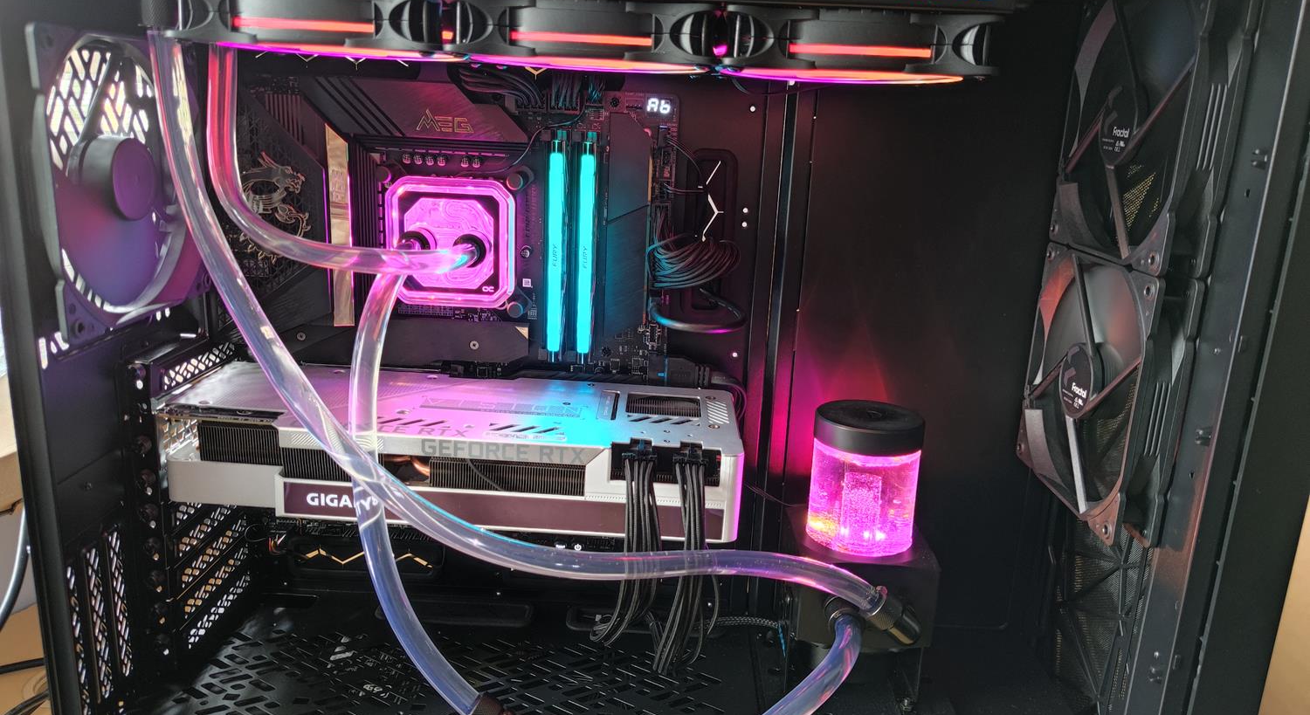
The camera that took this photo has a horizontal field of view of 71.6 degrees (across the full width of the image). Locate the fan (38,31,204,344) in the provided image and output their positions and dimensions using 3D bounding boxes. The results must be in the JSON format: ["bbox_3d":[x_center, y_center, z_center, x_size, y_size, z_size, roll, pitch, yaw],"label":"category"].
[{"bbox_3d":[-0.279,-0.091,0.470,0.025,0.140,0.140,3,14,1],"label":"fan"}]

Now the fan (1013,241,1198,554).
[{"bbox_3d":[0.254,0.013,0.521,0.025,0.140,0.140,3,14,1],"label":"fan"}]

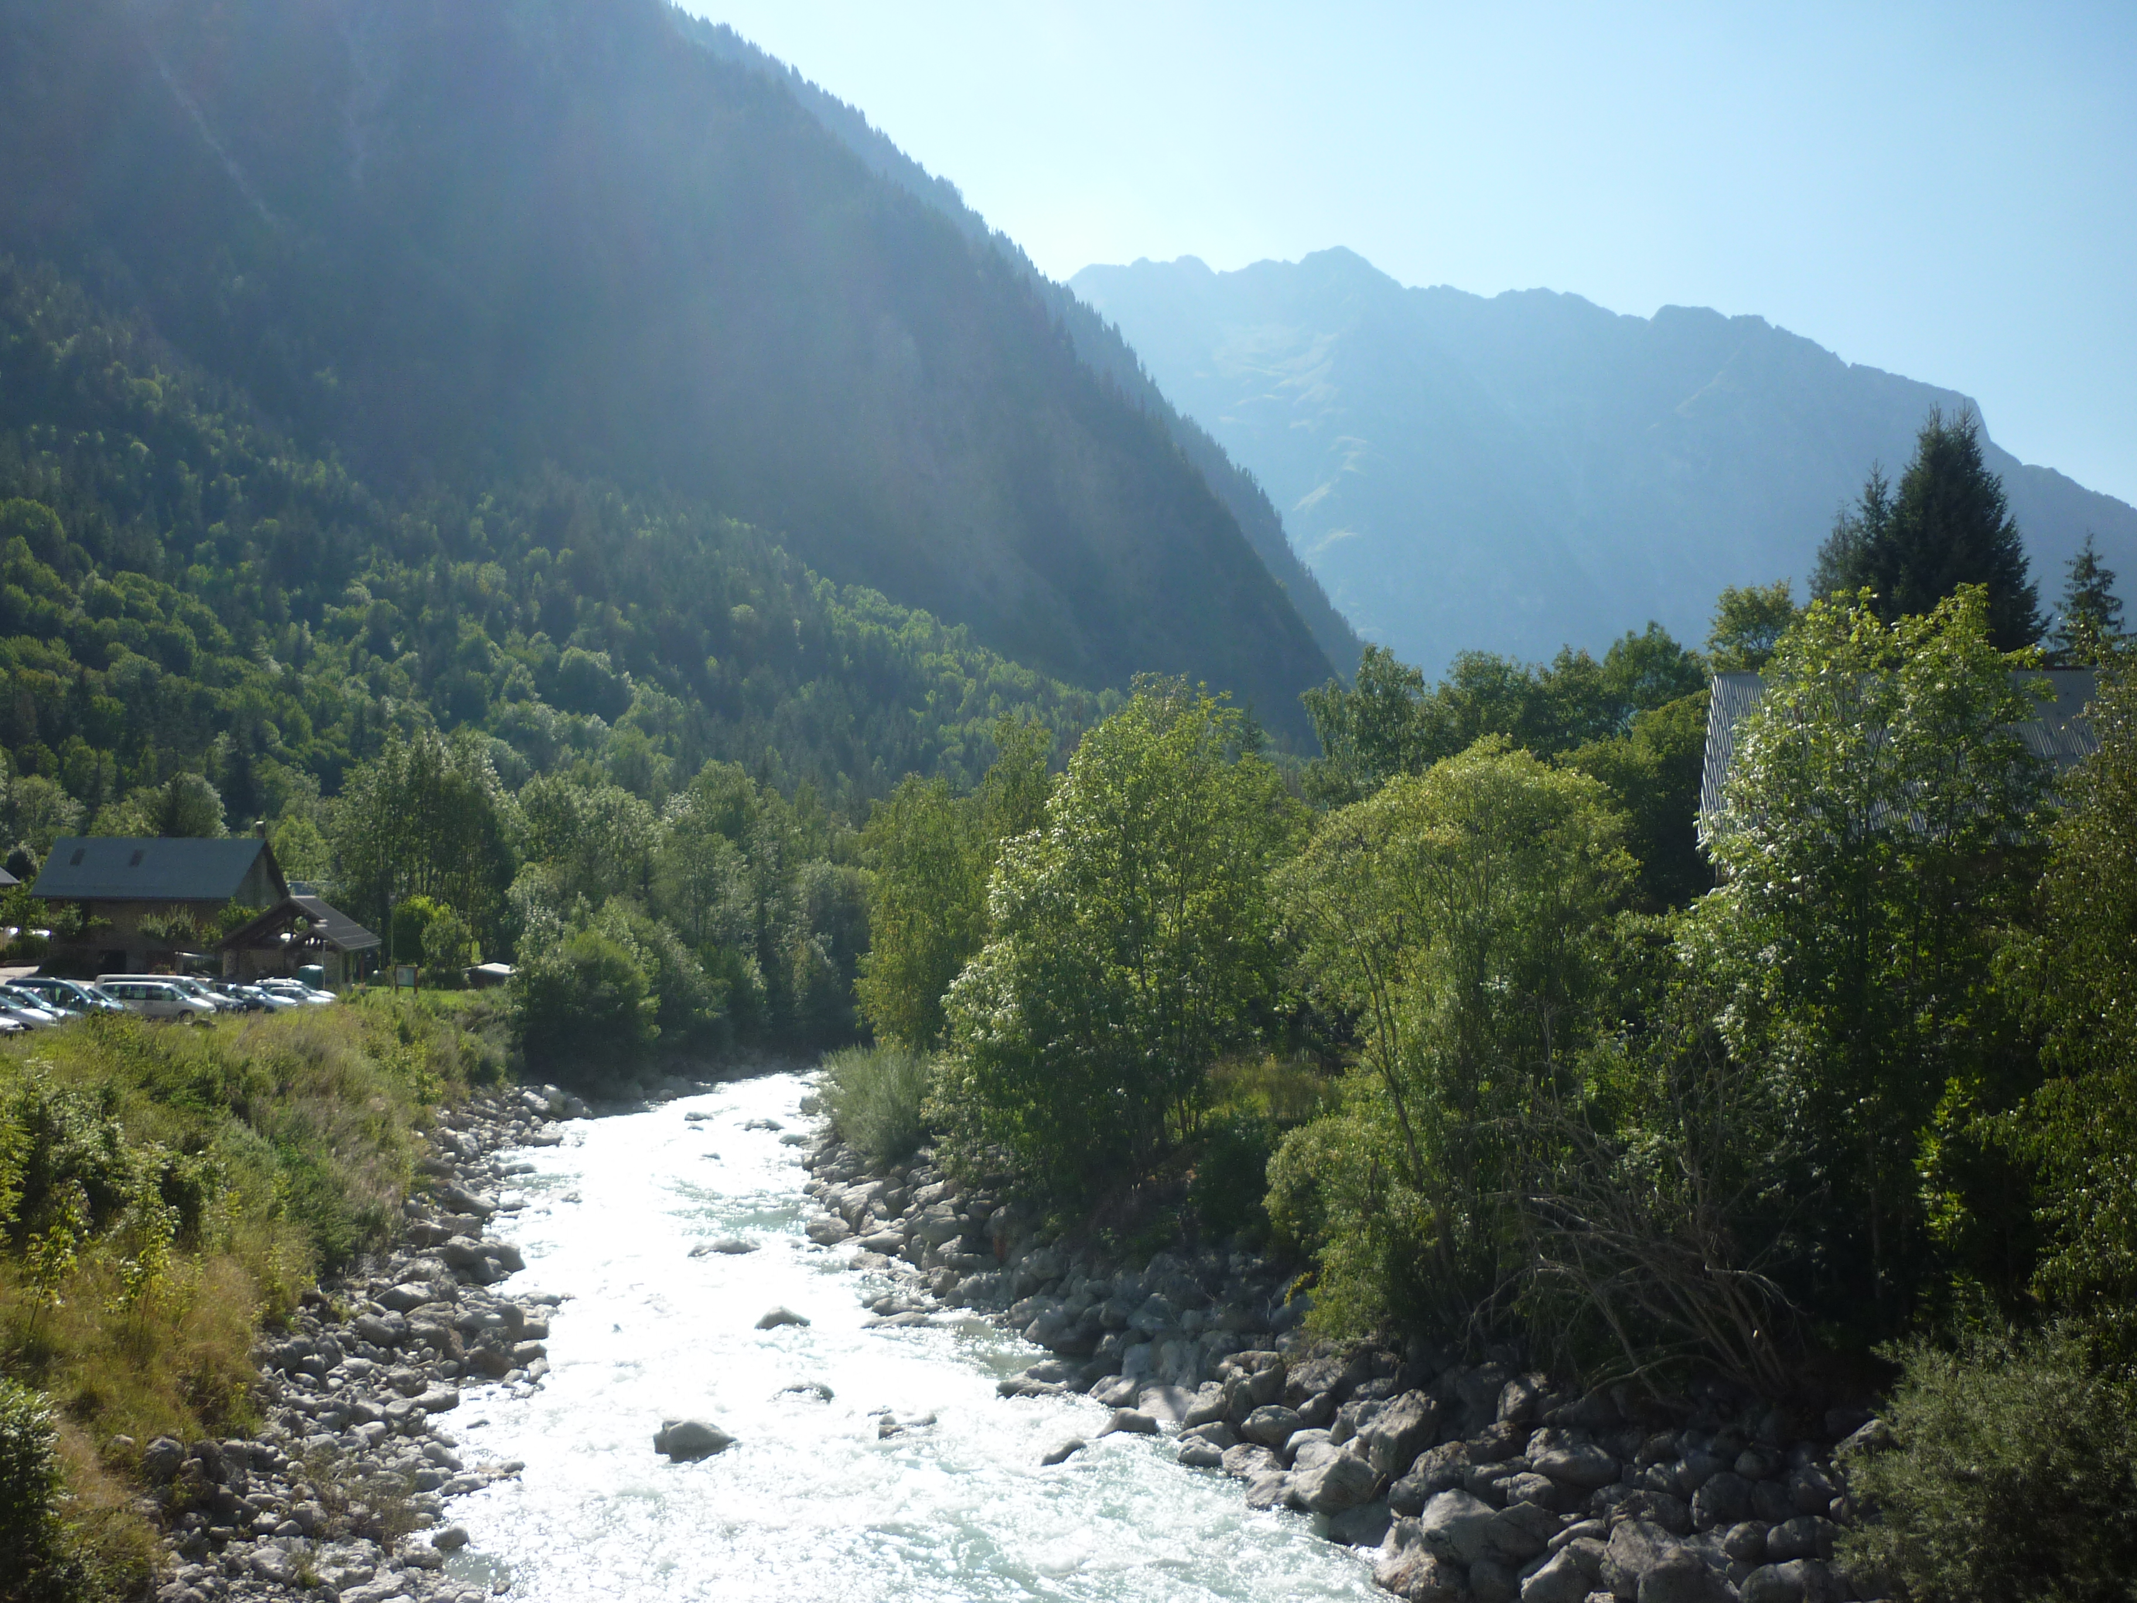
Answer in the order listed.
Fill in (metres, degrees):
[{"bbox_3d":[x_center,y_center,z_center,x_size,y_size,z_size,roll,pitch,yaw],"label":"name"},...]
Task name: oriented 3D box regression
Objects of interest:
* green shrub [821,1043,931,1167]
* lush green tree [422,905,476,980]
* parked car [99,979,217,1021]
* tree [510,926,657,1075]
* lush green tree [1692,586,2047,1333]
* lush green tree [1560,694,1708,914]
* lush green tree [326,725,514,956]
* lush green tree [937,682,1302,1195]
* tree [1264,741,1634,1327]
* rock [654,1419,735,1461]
[{"bbox_3d":[-5.159,8.107,54.500,3.100,3.100,3.000,1,-2,-5],"label":"green shrub"},{"bbox_3d":[-38.006,8.554,125.000,3.500,4.600,3.400,1,-3,-17],"label":"lush green tree"},{"bbox_3d":[-38.957,8.607,87.300,4.600,1.720,1.820,0,-2,7],"label":"parked car"},{"bbox_3d":[-20.474,8.401,86.000,6.200,6.300,6.000,0,-3,0],"label":"tree"},{"bbox_3d":[10.228,2.041,26.000,4.500,9.600,4.400,0,-3,0],"label":"lush green tree"},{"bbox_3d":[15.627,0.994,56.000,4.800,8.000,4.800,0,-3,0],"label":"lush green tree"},{"bbox_3d":[-43.451,3.200,137.000,12.000,15.800,11.000,1,-3,-18],"label":"lush green tree"},{"bbox_3d":[1.132,3.026,45.300,7.800,11.100,7.400,0,-2,1],"label":"lush green tree"},{"bbox_3d":[5.793,3.496,30.800,5.400,8.800,5.200,0,-2,11],"label":"tree"},{"bbox_3d":[-5.544,9.467,30.200,1.200,0.580,0.950,0,-2,0],"label":"rock"}]

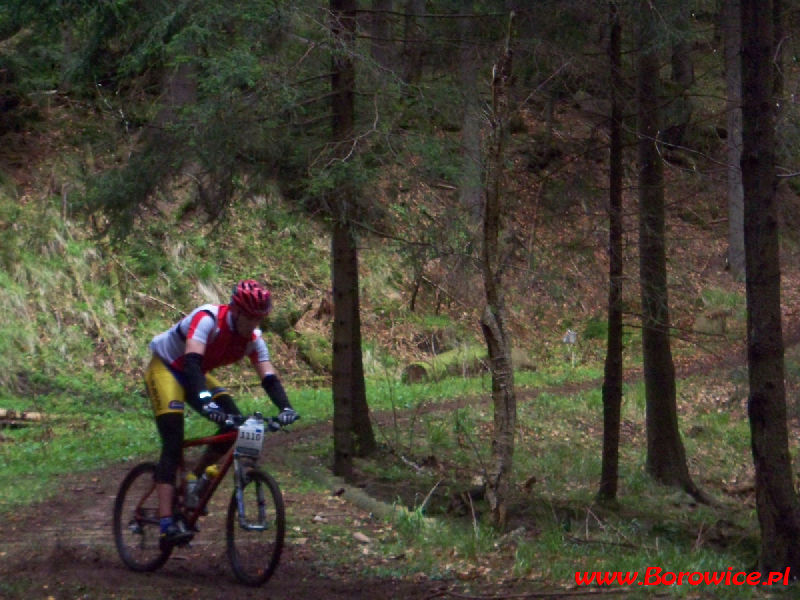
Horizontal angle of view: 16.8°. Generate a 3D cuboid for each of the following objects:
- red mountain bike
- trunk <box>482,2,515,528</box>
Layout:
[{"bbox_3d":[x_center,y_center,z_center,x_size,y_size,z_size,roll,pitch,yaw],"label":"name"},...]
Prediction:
[{"bbox_3d":[-1.180,1.140,16.000,0.620,1.020,1.740,0,0,-39],"label":"red mountain bike"},{"bbox_3d":[0.710,-0.200,19.600,0.260,3.720,0.250,0,0,0],"label":"trunk"}]

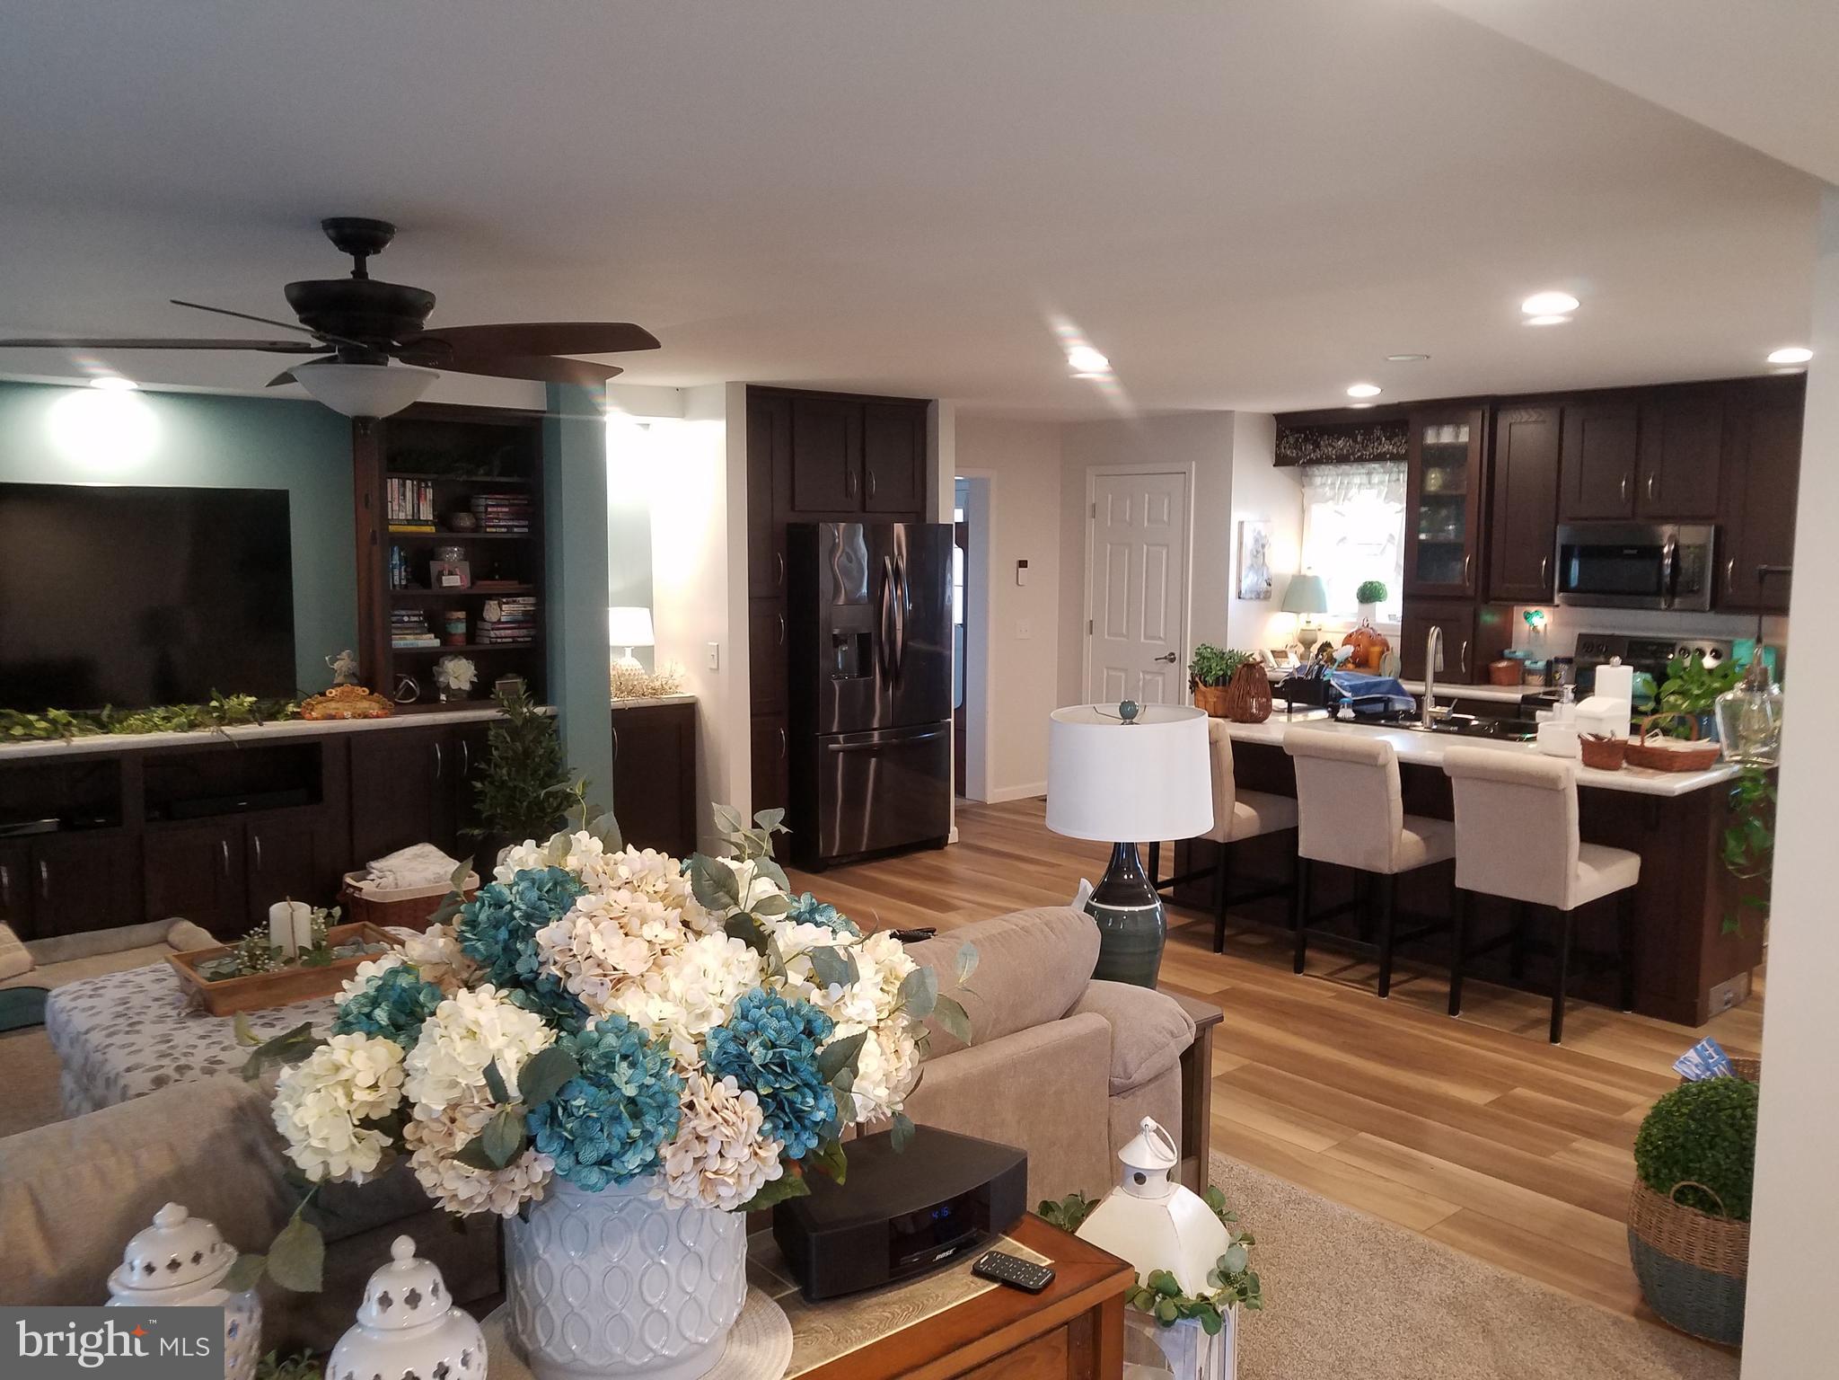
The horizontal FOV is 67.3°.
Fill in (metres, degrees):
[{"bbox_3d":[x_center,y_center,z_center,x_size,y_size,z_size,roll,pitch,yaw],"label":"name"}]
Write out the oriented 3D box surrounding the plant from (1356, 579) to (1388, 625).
[{"bbox_3d":[2.687,-0.519,8.183,0.180,0.262,0.180,-6,9,-42],"label":"plant"}]

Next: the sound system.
[{"bbox_3d":[-0.032,0.726,1.957,0.368,0.102,0.218,-5,8,-36],"label":"sound system"}]

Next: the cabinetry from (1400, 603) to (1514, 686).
[{"bbox_3d":[2.961,-0.277,7.618,0.450,0.440,0.415,-6,9,-42],"label":"cabinetry"}]

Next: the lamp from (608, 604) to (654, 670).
[{"bbox_3d":[-1.426,-0.190,6.773,0.240,0.425,0.240,-6,9,-42],"label":"lamp"}]

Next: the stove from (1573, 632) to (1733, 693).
[{"bbox_3d":[3.507,0.370,6.909,0.680,1.210,0.765,-5,8,-41],"label":"stove"}]

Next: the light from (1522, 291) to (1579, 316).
[{"bbox_3d":[2.054,-1.240,4.495,0.180,0.030,0.180,-5,8,-41],"label":"light"}]

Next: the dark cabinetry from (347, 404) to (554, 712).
[{"bbox_3d":[-2.201,-0.618,6.529,0.790,1.400,0.310,-5,8,-41],"label":"dark cabinetry"}]

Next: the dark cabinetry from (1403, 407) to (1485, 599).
[{"bbox_3d":[2.958,-1.012,7.536,0.450,1.040,0.415,-6,9,-42],"label":"dark cabinetry"}]

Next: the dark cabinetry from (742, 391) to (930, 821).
[{"bbox_3d":[-0.626,-0.336,7.427,1.280,2.416,0.610,-6,9,-42],"label":"dark cabinetry"}]

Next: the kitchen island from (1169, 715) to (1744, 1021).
[{"bbox_3d":[2.084,0.634,5.776,1.080,0.905,2.370,-5,8,-41],"label":"kitchen island"}]

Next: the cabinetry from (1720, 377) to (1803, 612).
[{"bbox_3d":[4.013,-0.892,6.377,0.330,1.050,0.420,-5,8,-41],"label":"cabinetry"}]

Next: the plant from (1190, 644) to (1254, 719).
[{"bbox_3d":[1.342,-0.048,6.167,0.280,0.310,0.290,-6,9,-42],"label":"plant"}]

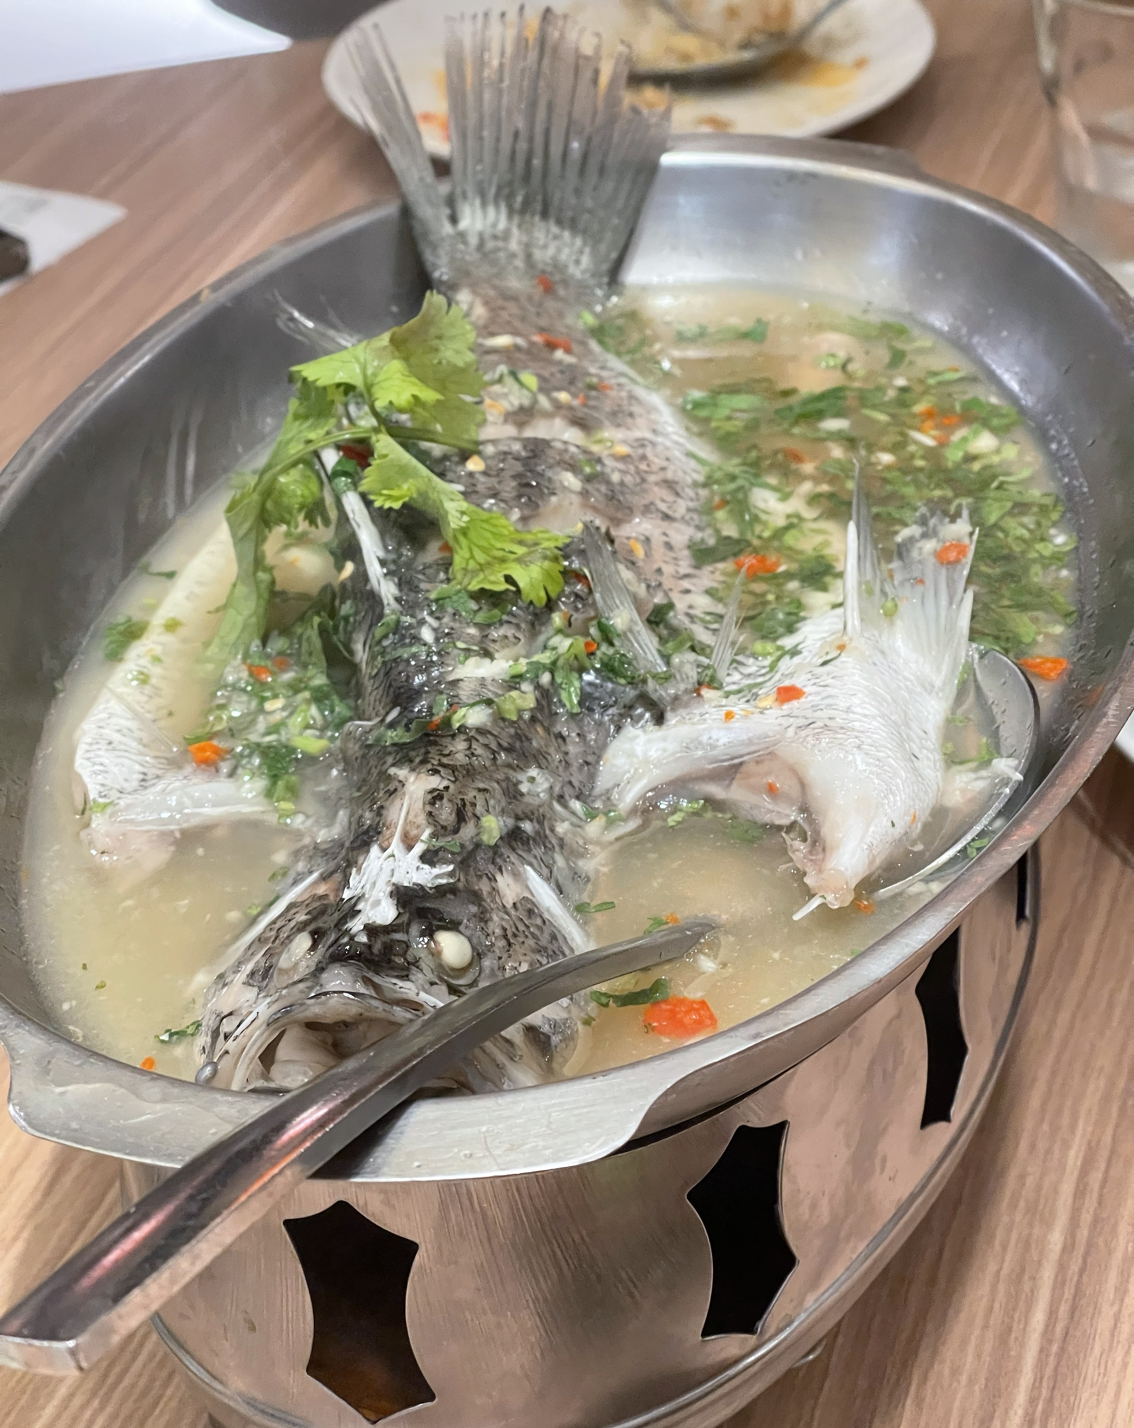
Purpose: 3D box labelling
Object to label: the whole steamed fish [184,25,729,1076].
[{"bbox_3d":[-0.014,-0.050,0.616,0.093,0.078,0.372,-3,34,5],"label":"whole steamed fish"}]

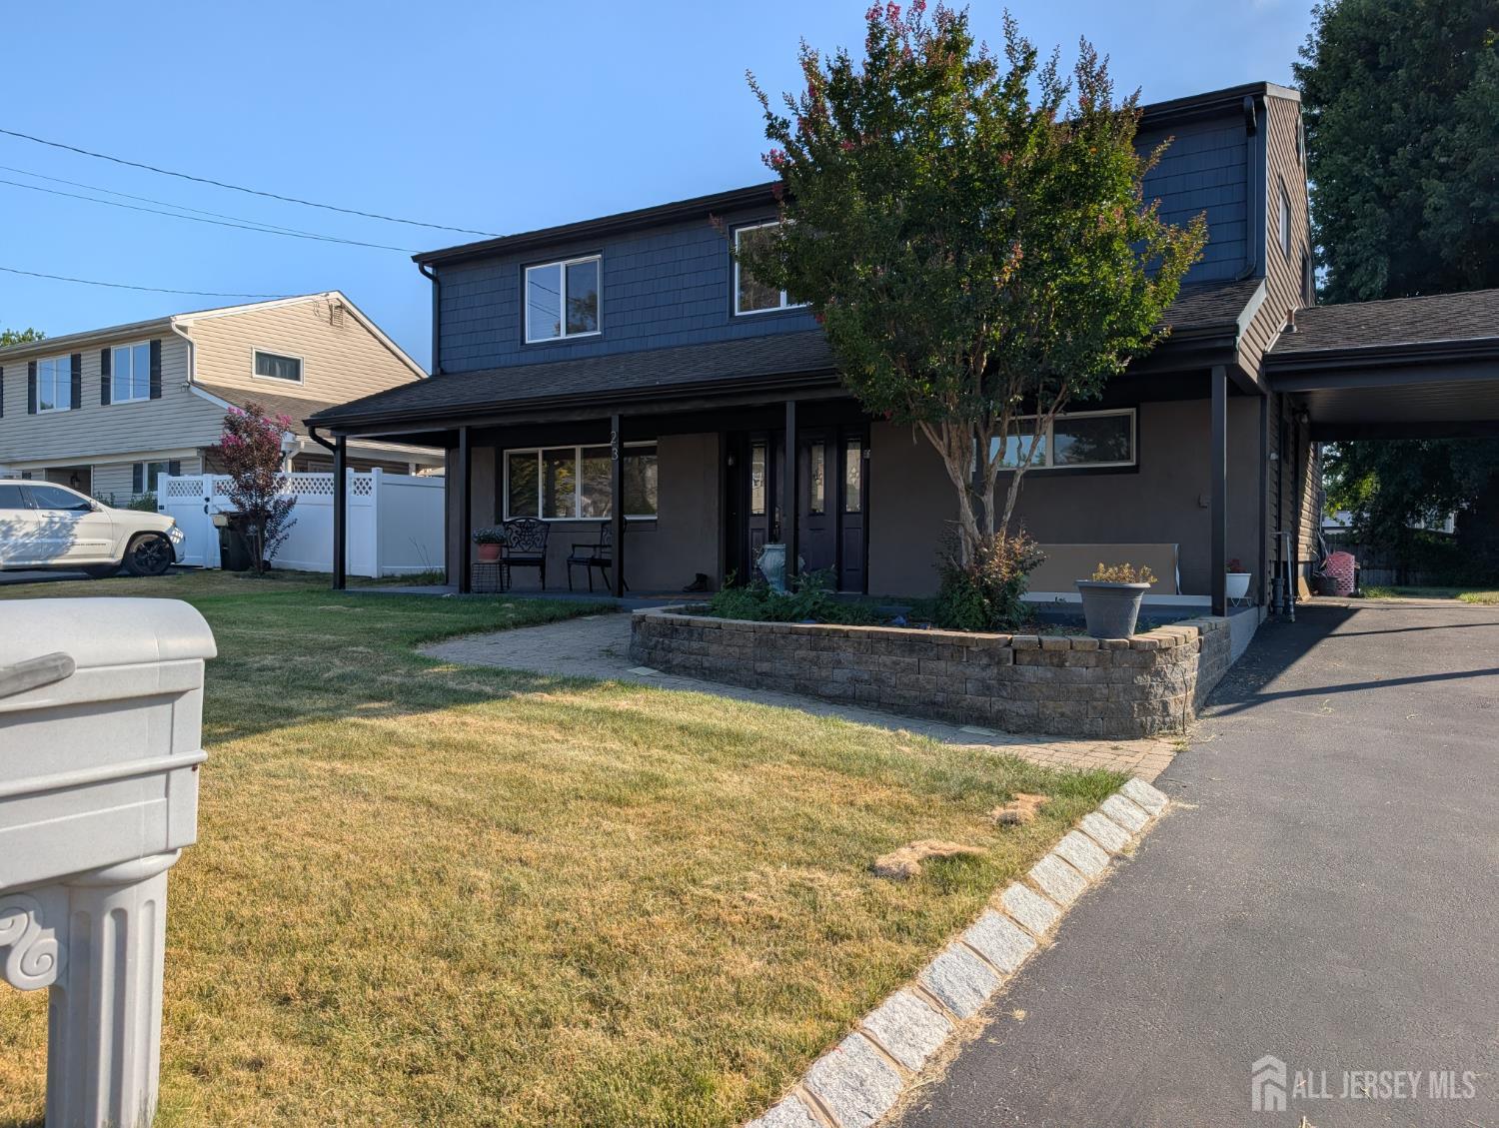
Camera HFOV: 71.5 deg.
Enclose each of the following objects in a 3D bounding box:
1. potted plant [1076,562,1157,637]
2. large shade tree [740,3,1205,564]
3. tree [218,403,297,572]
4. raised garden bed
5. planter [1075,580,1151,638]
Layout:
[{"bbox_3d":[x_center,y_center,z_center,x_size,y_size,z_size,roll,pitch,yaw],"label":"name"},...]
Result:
[{"bbox_3d":[2.441,0.232,6.931,0.530,0.490,0.510,0,1,19],"label":"potted plant"},{"bbox_3d":[1.767,-1.969,8.182,3.550,4.910,3.500,0,1,12],"label":"large shade tree"},{"bbox_3d":[-8.224,-1.268,17.400,1.280,2.860,1.280,0,1,-25],"label":"tree"},{"bbox_3d":[1.221,0.756,8.811,4.850,0.610,3.000,1,1,31],"label":"raised garden bed"},{"bbox_3d":[2.425,0.299,6.931,0.500,0.365,0.500,0,1,19],"label":"planter"}]

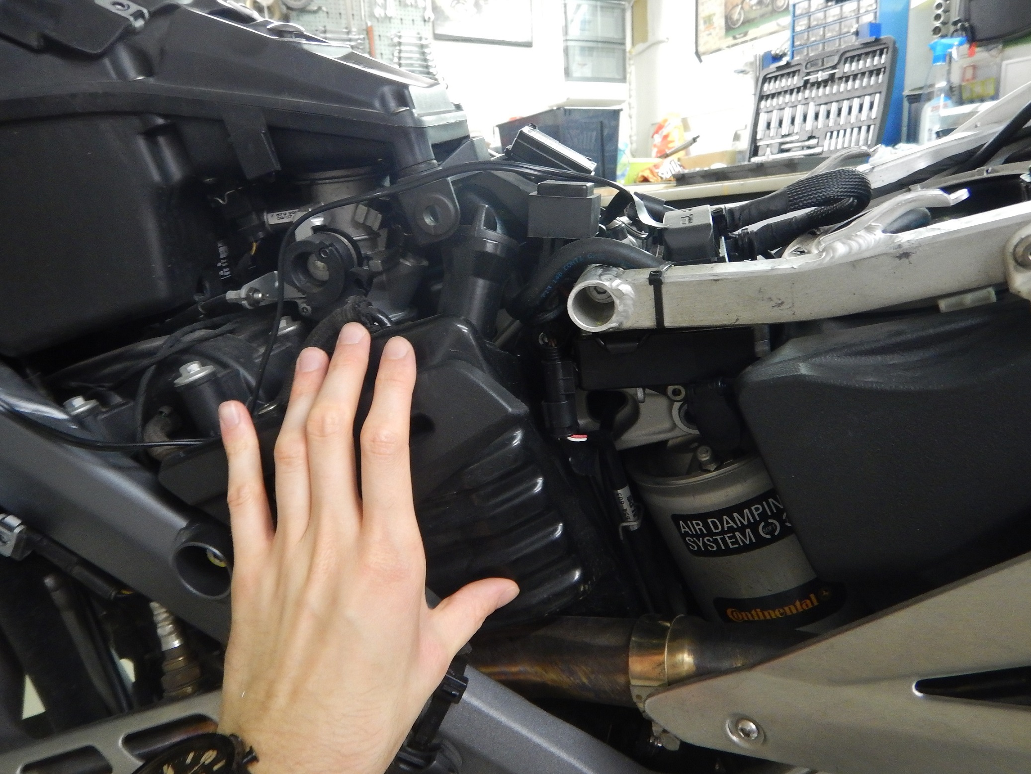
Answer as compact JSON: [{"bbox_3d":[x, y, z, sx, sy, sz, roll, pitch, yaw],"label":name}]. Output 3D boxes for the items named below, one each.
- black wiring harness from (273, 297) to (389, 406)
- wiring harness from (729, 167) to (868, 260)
[{"bbox_3d":[-0.111,-0.021,0.430,0.064,0.063,0.042,0,10,0],"label":"black wiring harness"},{"bbox_3d":[0.176,-0.110,0.450,0.096,0.046,0.055,-7,11,17],"label":"wiring harness"}]

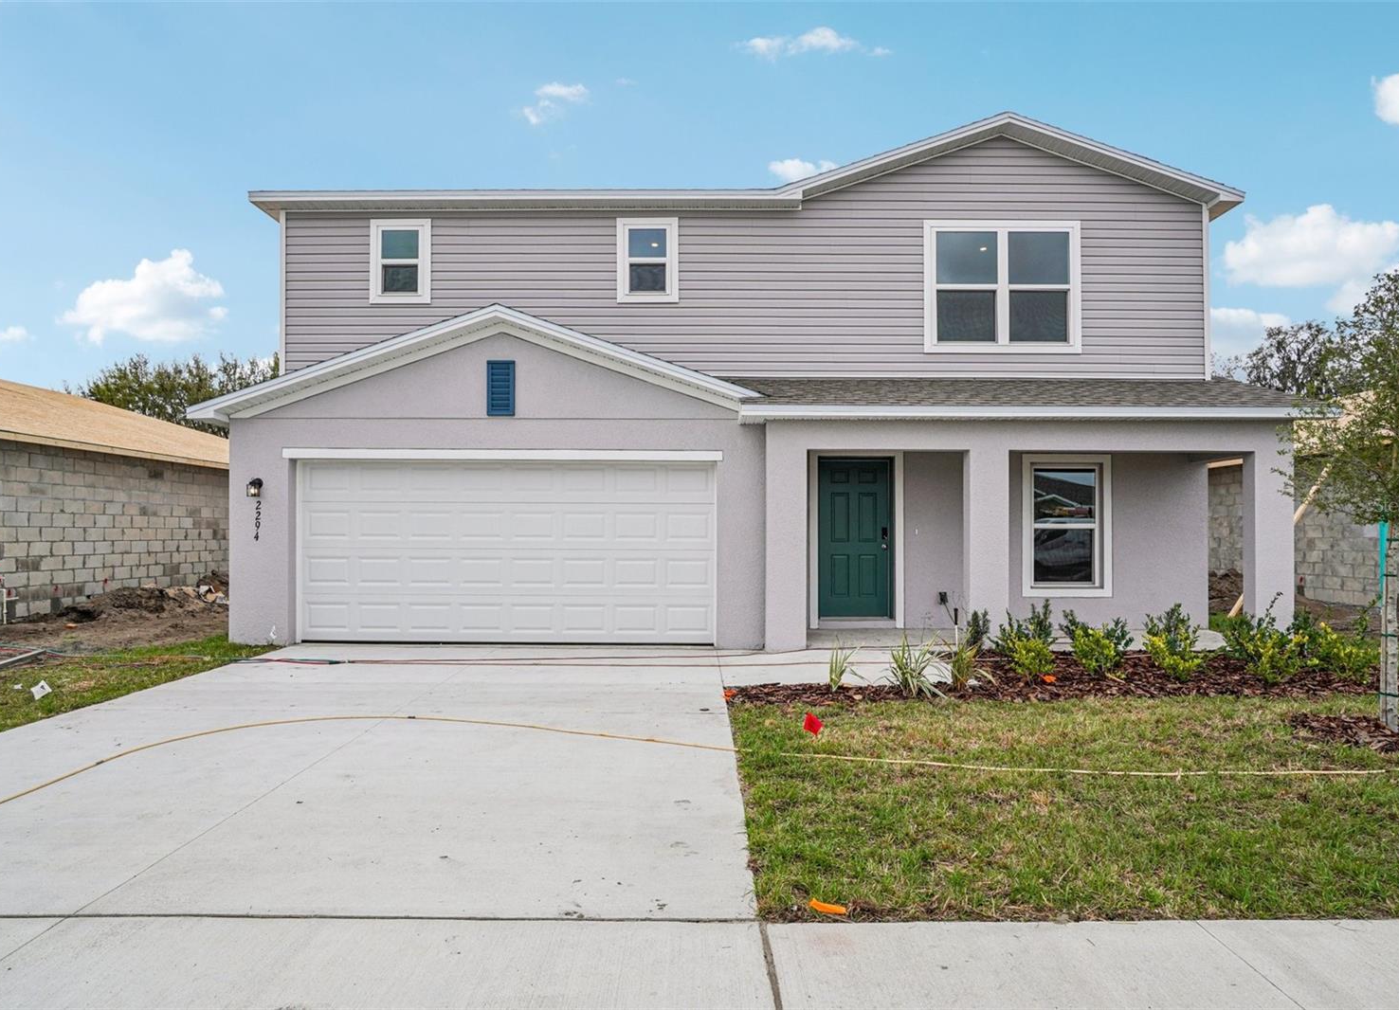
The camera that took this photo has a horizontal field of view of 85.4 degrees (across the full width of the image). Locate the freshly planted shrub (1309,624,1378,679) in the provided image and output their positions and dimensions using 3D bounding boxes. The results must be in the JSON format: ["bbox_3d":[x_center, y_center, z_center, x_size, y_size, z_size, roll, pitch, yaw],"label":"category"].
[{"bbox_3d":[5.944,1.346,7.000,0.622,0.467,0.550,0,-1,0],"label":"freshly planted shrub"}]

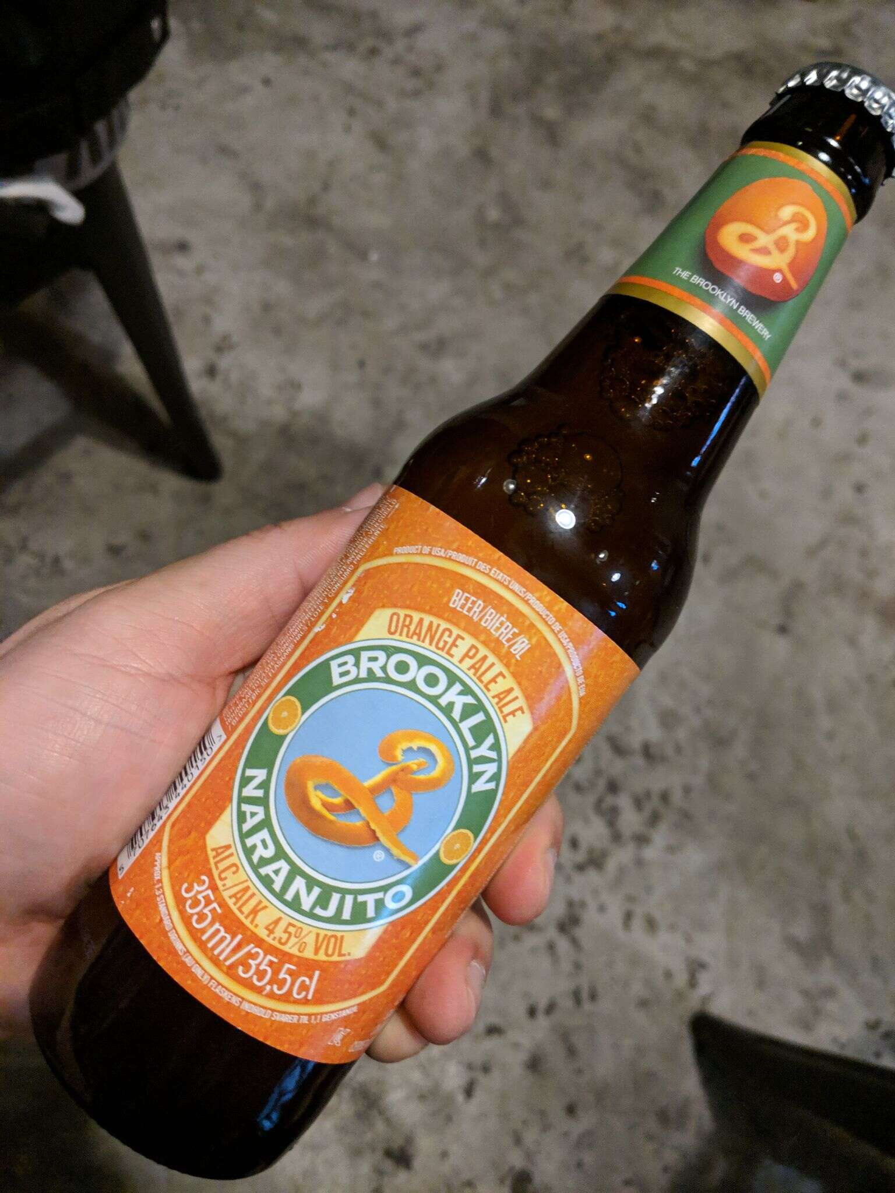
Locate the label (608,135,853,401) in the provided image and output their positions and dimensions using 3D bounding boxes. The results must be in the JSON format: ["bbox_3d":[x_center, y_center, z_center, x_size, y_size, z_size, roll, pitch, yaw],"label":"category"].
[{"bbox_3d":[0.058,-0.065,0.188,0.038,0.037,0.041,36,89,-1],"label":"label"}]

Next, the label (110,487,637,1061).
[{"bbox_3d":[-0.013,0.033,0.184,0.061,0.057,0.090,36,89,2],"label":"label"}]

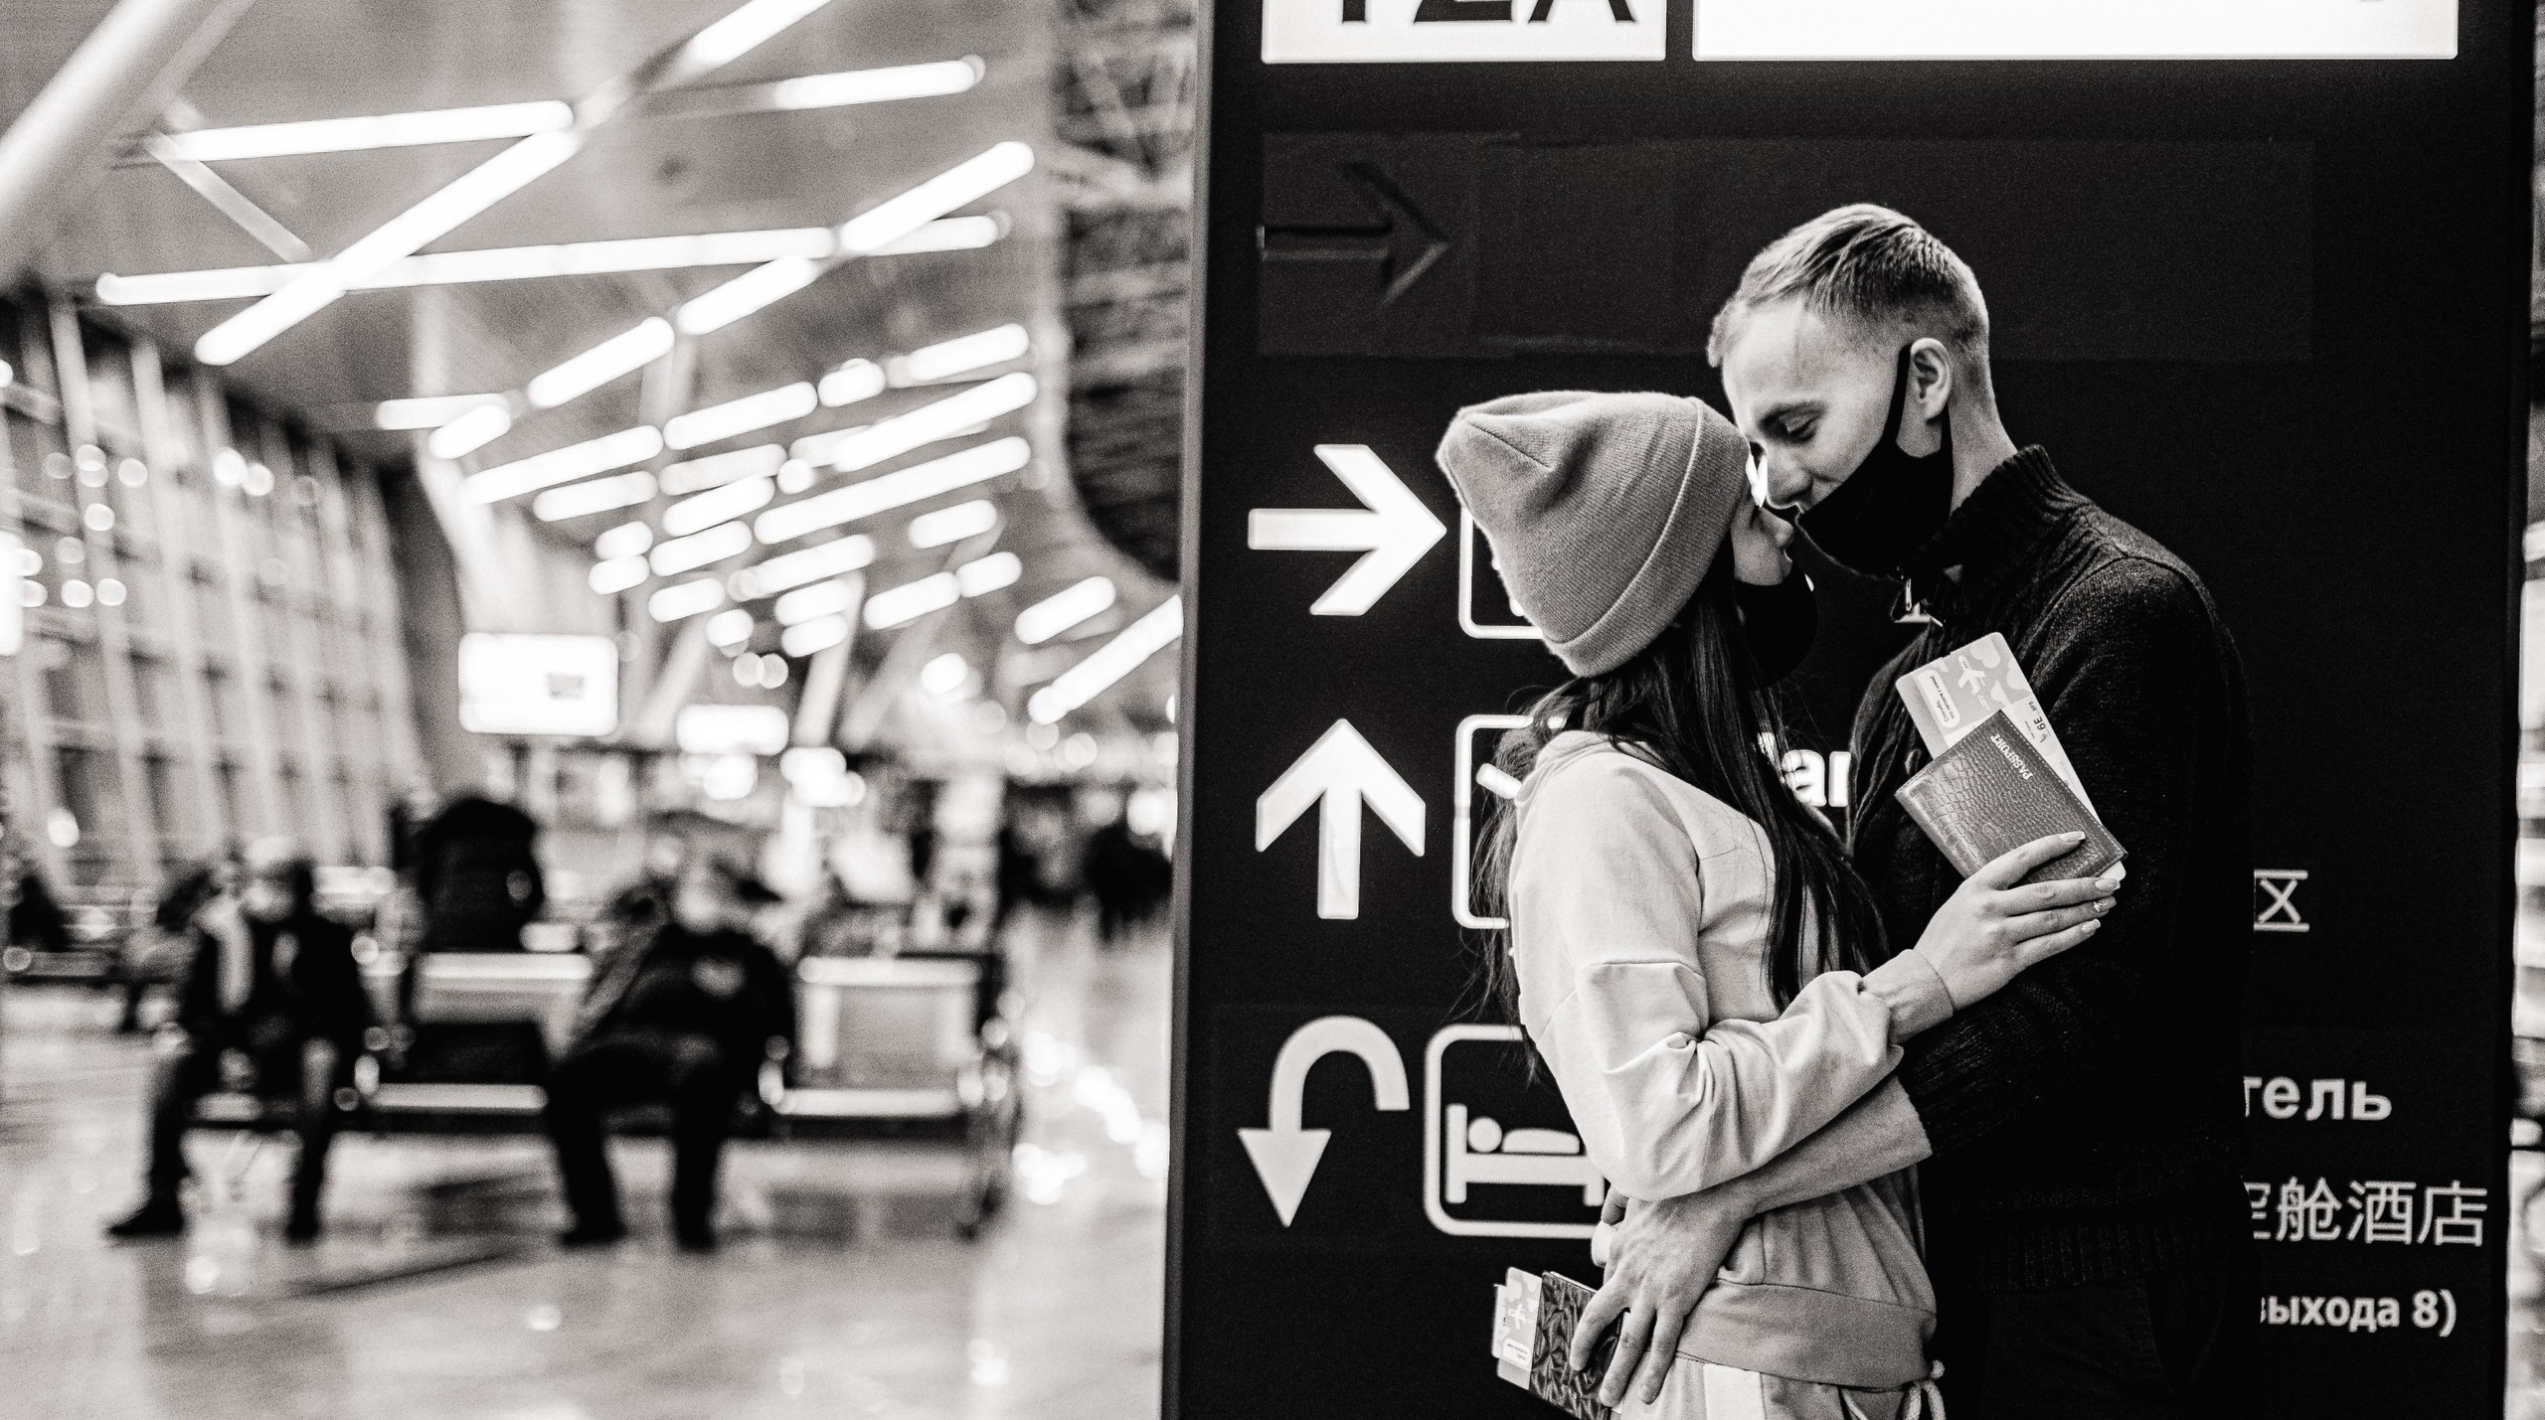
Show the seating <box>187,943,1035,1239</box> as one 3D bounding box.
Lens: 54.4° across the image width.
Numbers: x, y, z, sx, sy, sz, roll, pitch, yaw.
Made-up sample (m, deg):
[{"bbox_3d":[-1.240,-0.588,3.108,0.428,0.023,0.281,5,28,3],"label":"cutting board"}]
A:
[{"bbox_3d":[-2.055,1.137,7.820,2.420,0.790,1.220,1,-2,0],"label":"seating"}]

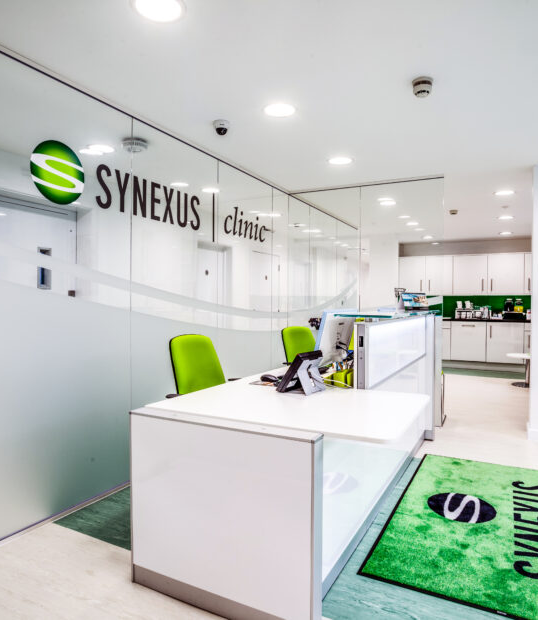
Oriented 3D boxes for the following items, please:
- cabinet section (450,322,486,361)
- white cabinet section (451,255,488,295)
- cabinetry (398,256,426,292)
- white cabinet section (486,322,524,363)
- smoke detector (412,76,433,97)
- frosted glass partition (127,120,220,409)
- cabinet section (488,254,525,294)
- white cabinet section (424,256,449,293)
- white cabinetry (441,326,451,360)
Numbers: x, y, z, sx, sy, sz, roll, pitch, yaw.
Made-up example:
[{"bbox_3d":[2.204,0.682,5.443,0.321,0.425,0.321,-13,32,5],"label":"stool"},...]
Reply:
[{"bbox_3d":[3.849,0.578,8.412,0.603,0.714,0.580,1,1,29],"label":"cabinet section"},{"bbox_3d":[3.915,-0.677,8.523,0.607,0.736,0.330,1,1,29],"label":"white cabinet section"},{"bbox_3d":[2.958,-0.676,8.979,0.528,0.788,0.330,1,1,28],"label":"cabinetry"},{"bbox_3d":[4.376,0.584,8.125,0.597,0.714,0.580,1,1,29],"label":"white cabinet section"},{"bbox_3d":[0.860,-1.238,2.455,0.113,0.072,0.113,1,1,28],"label":"smoke detector"},{"bbox_3d":[-0.684,-0.080,3.395,0.020,2.425,0.995,1,1,28],"label":"frosted glass partition"},{"bbox_3d":[4.441,-0.671,8.237,0.591,0.736,0.330,1,1,29],"label":"cabinet section"},{"bbox_3d":[3.429,-0.683,8.788,0.501,0.736,0.330,1,1,29],"label":"white cabinet section"},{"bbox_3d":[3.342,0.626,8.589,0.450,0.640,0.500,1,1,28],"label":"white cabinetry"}]

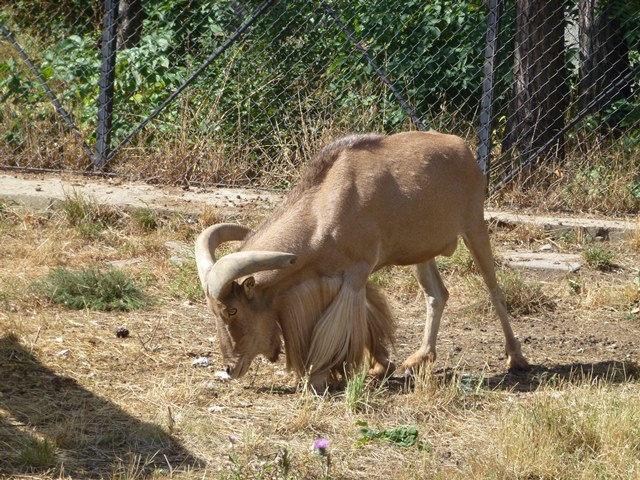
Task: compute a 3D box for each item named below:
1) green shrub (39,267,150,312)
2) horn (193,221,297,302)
[{"bbox_3d":[-0.887,0.189,14.200,0.420,0.150,0.360,3,10,0],"label":"green shrub"},{"bbox_3d":[-0.272,0.079,12.800,0.280,0.210,0.440,0,11,-20],"label":"horn"}]

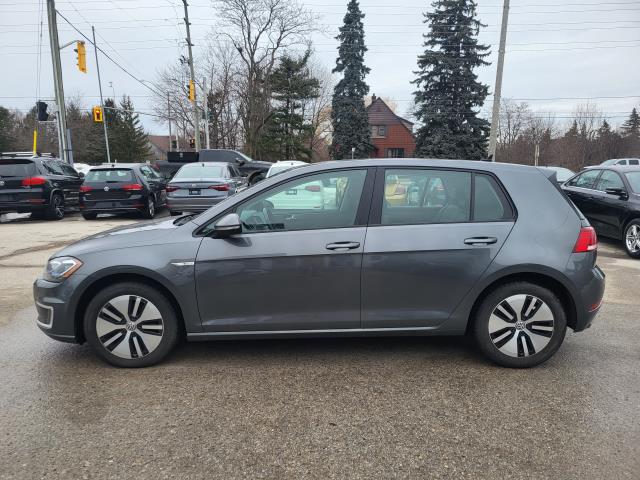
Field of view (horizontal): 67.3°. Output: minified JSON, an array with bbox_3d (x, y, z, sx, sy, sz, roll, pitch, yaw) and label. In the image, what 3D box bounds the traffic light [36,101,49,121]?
[{"bbox_3d":[-10.095,-4.678,17.500,0.360,0.680,0.350,0,9,0],"label":"traffic light"}]

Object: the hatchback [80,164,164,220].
[{"bbox_3d":[-5.691,-1.512,14.499,1.810,1.460,4.260,-1,9,-7],"label":"hatchback"}]

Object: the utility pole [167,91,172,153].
[{"bbox_3d":[-16.710,-11.612,53.853,0.260,9.600,0.260,0,9,0],"label":"utility pole"}]

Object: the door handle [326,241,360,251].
[{"bbox_3d":[0.157,0.038,3.176,0.220,0.047,0.060,0,9,0],"label":"door handle"}]

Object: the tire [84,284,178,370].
[{"bbox_3d":[-1.263,0.571,3.338,0.630,0.630,0.210,-1,9,-5],"label":"tire"}]

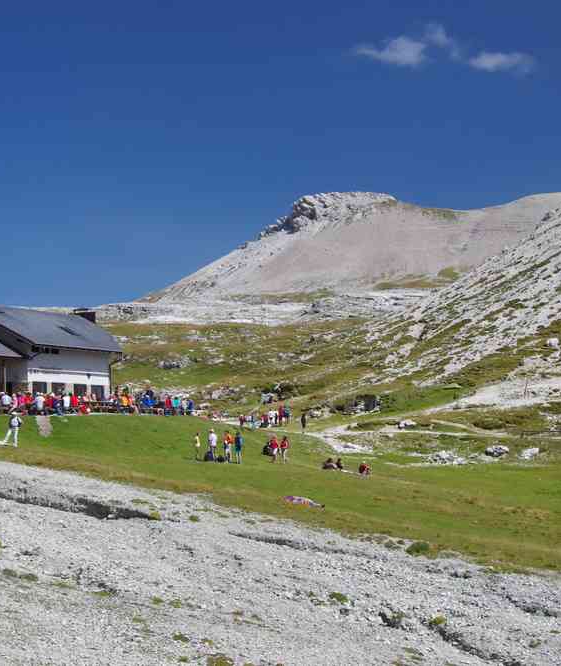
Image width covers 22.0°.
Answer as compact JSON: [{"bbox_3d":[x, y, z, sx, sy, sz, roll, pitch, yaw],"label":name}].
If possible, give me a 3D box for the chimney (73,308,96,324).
[{"bbox_3d":[-15.882,-1.333,118.000,1.850,1.250,0.800,-2,-5,37],"label":"chimney"}]

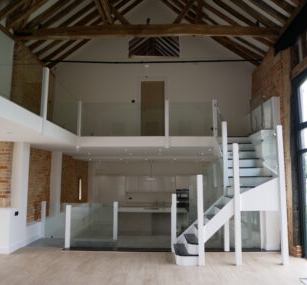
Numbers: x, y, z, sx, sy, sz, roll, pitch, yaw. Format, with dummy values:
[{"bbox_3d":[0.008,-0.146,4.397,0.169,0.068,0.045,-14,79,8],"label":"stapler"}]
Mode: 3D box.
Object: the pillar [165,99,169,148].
[{"bbox_3d":[0.349,-0.467,6.701,0.100,1.233,0.100,0,-6,-1],"label":"pillar"}]

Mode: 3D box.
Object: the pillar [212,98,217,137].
[{"bbox_3d":[1.584,-0.615,6.747,0.100,0.945,0.100,0,-6,-1],"label":"pillar"}]

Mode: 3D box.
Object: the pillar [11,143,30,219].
[{"bbox_3d":[-3.035,0.875,5.992,0.280,1.760,0.400,0,-6,-1],"label":"pillar"}]

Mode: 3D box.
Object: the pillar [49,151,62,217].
[{"bbox_3d":[-3.044,1.275,8.213,0.280,2.024,0.450,0,-6,-1],"label":"pillar"}]

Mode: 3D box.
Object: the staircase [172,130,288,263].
[{"bbox_3d":[1.421,0.996,5.852,2.140,2.800,1.620,0,-6,-1],"label":"staircase"}]

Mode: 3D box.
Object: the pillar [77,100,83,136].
[{"bbox_3d":[-1.887,-0.595,6.745,0.100,0.905,0.100,0,-6,-1],"label":"pillar"}]

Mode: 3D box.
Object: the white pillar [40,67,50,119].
[{"bbox_3d":[-1.830,-0.843,4.458,0.100,0.886,0.100,0,-6,-1],"label":"white pillar"}]

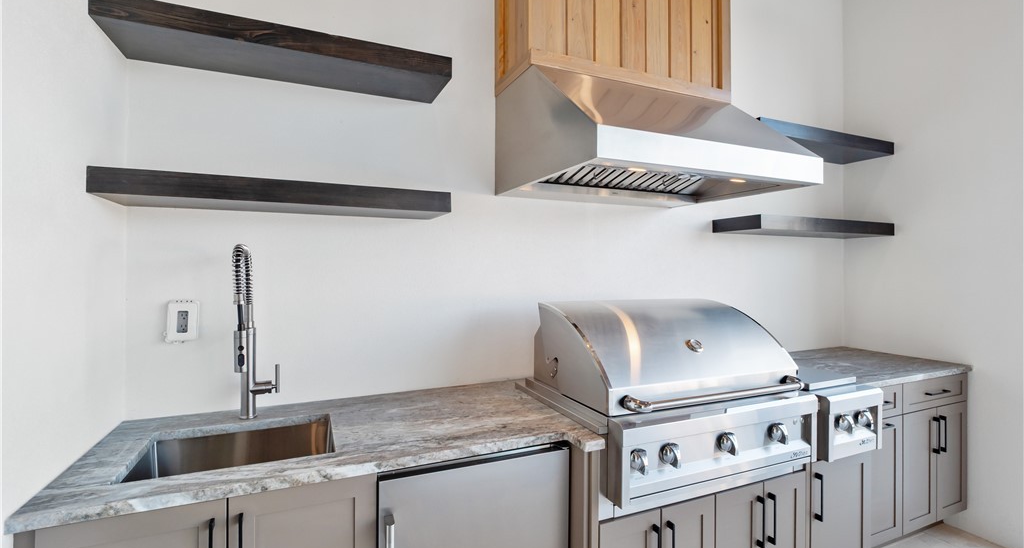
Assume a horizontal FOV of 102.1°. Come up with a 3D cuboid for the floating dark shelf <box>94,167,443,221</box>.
[{"bbox_3d":[-0.812,-0.281,1.554,1.094,0.076,0.286,0,0,-22],"label":"floating dark shelf"}]

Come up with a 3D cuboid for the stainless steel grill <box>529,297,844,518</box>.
[{"bbox_3d":[0.615,0.431,1.763,0.932,0.618,0.703,0,0,-22],"label":"stainless steel grill"}]

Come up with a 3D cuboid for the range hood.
[{"bbox_3d":[0.601,-0.608,1.846,1.078,0.475,0.767,0,0,-22],"label":"range hood"}]

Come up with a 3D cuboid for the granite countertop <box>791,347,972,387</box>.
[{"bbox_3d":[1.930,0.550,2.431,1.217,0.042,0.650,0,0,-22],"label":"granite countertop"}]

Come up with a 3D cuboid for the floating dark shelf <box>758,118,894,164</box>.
[{"bbox_3d":[1.850,-0.810,2.590,1.216,0.073,0.286,0,0,-22],"label":"floating dark shelf"}]

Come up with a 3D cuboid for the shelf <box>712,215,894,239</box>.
[{"bbox_3d":[1.849,-0.284,2.591,1.216,0.075,0.286,0,0,-22],"label":"shelf"}]

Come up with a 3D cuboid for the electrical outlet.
[{"bbox_3d":[-1.220,0.175,1.531,0.088,0.150,0.035,0,0,-22],"label":"electrical outlet"}]

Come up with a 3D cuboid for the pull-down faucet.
[{"bbox_3d":[-0.889,0.213,1.439,0.123,0.630,0.295,0,0,-22],"label":"pull-down faucet"}]

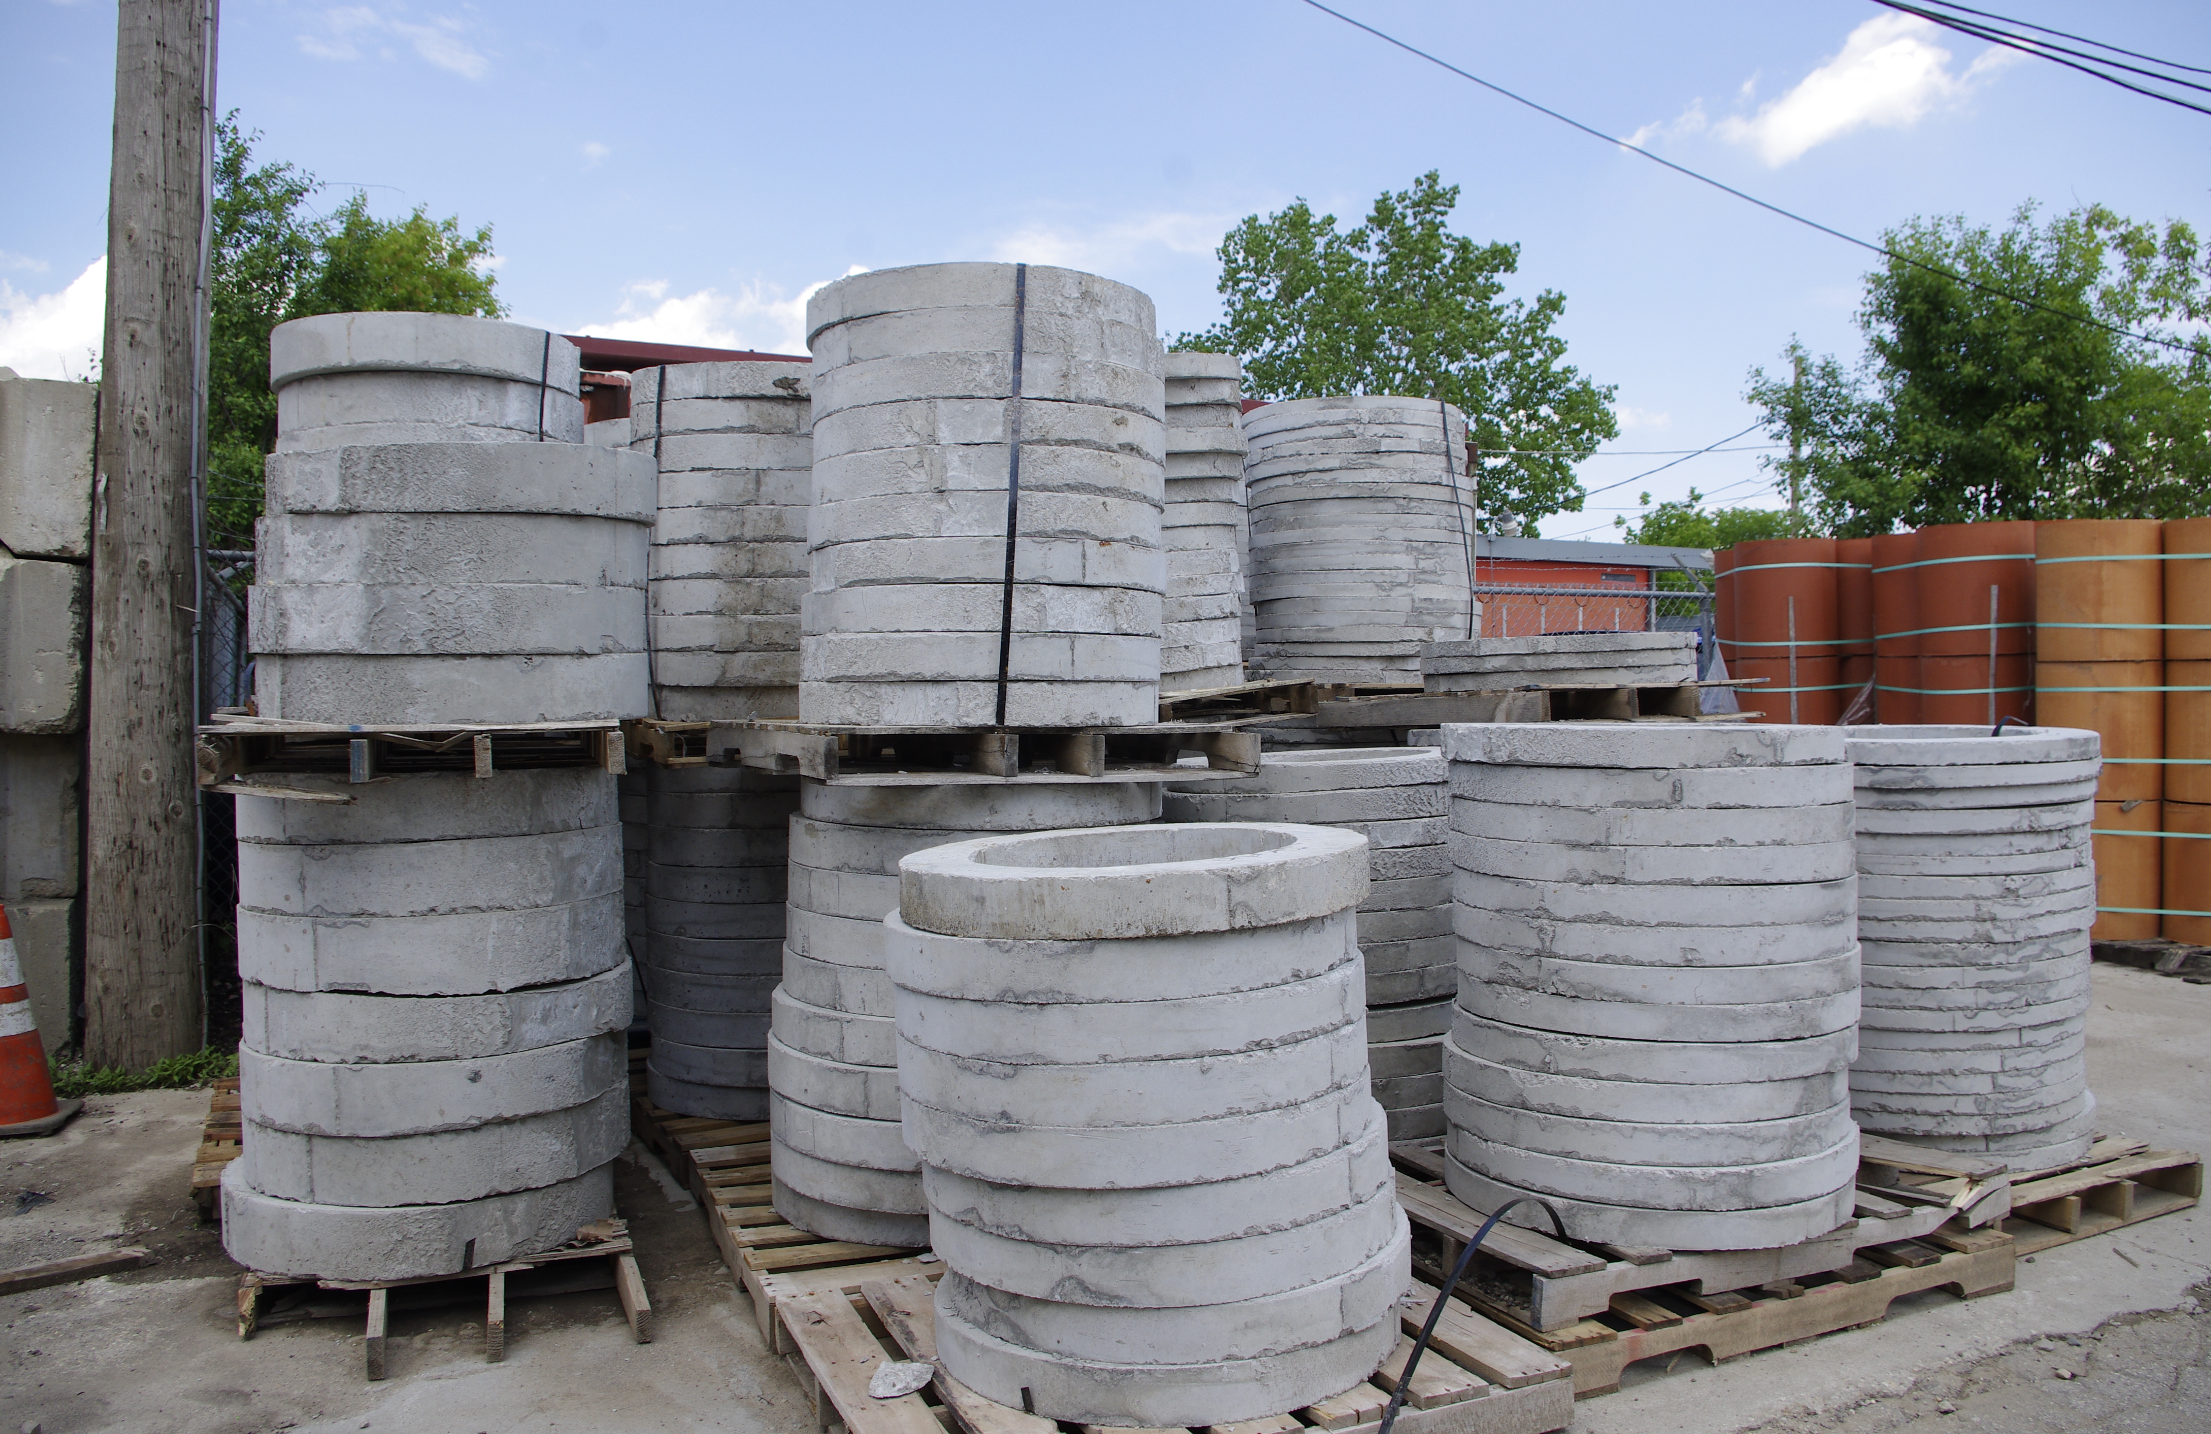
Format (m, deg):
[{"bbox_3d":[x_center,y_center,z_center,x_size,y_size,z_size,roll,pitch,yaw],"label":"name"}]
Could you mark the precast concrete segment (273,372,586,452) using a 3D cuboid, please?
[{"bbox_3d":[-2.032,-0.890,5.005,0.860,0.148,0.860,-1,1,0],"label":"precast concrete segment"}]

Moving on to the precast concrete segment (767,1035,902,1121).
[{"bbox_3d":[-0.348,0.784,3.884,0.860,0.107,0.860,-1,1,0],"label":"precast concrete segment"}]

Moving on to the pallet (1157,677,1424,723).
[{"bbox_3d":[0.040,-0.015,5.471,1.030,0.125,1.200,-7,4,-27],"label":"pallet"}]

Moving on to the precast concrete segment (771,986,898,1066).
[{"bbox_3d":[-0.355,0.714,4.096,0.914,0.103,0.914,0,1,0],"label":"precast concrete segment"}]

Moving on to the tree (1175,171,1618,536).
[{"bbox_3d":[3.850,-3.160,21.939,5.900,8.200,5.500,0,1,0],"label":"tree"}]

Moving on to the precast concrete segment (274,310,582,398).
[{"bbox_3d":[-2.029,-1.041,4.988,0.860,0.157,0.860,-1,1,0],"label":"precast concrete segment"}]

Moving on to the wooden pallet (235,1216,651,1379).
[{"bbox_3d":[-1.600,1.303,4.028,0.850,0.118,1.130,0,1,-22],"label":"wooden pallet"}]

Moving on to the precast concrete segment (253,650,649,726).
[{"bbox_3d":[-1.526,-0.065,3.919,0.860,0.151,0.860,-1,1,0],"label":"precast concrete segment"}]

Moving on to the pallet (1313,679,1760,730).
[{"bbox_3d":[1.507,-0.038,5.880,1.016,0.120,1.219,-2,0,-29],"label":"pallet"}]

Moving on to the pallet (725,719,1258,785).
[{"bbox_3d":[-0.358,0.066,4.210,1.016,0.120,1.219,-1,1,-25],"label":"pallet"}]

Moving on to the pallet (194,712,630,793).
[{"bbox_3d":[-1.574,0.071,3.951,0.830,0.118,1.140,-1,1,-16],"label":"pallet"}]

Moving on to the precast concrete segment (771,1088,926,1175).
[{"bbox_3d":[-0.355,0.934,4.101,0.914,0.103,0.914,0,1,0],"label":"precast concrete segment"}]

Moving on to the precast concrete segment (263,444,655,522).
[{"bbox_3d":[-1.516,-0.518,3.931,0.860,0.151,0.860,-1,1,0],"label":"precast concrete segment"}]

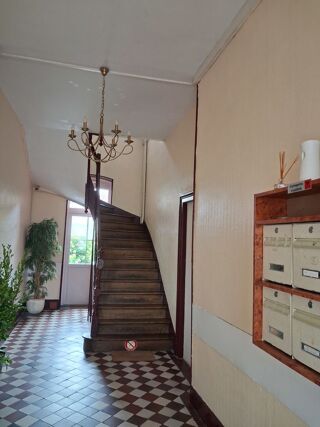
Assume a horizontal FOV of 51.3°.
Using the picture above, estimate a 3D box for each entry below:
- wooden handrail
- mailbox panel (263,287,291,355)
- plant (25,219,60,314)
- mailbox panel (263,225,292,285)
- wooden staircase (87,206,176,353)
[{"bbox_3d":[-1.137,0.242,5.771,0.222,3.131,2.182,3,-5,-13],"label":"wooden handrail"},{"bbox_3d":[0.607,0.533,1.684,0.040,0.283,0.255,3,-5,-13],"label":"mailbox panel"},{"bbox_3d":[-2.406,1.046,6.810,0.667,1.939,0.626,3,-5,-13],"label":"plant"},{"bbox_3d":[0.619,0.207,1.714,0.040,0.299,0.259,3,-5,-13],"label":"mailbox panel"},{"bbox_3d":[-0.685,0.838,6.021,1.222,2.343,2.990,3,-5,-13],"label":"wooden staircase"}]

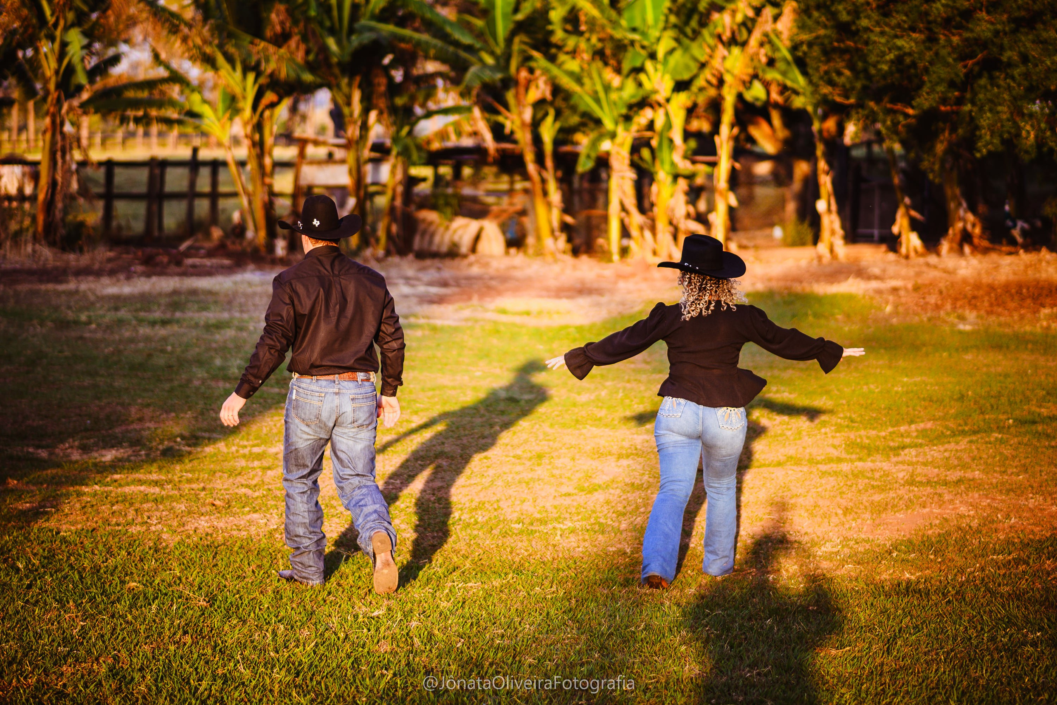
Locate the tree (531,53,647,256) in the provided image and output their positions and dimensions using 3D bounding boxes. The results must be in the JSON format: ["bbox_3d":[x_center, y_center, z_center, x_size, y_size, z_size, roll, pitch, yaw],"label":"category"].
[{"bbox_3d":[0.990,-3.110,39.800,1.820,3.240,1.650,0,5,0],"label":"tree"}]

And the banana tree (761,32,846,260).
[{"bbox_3d":[4.390,-3.320,39.800,1.330,3.630,1.250,0,5,0],"label":"banana tree"}]

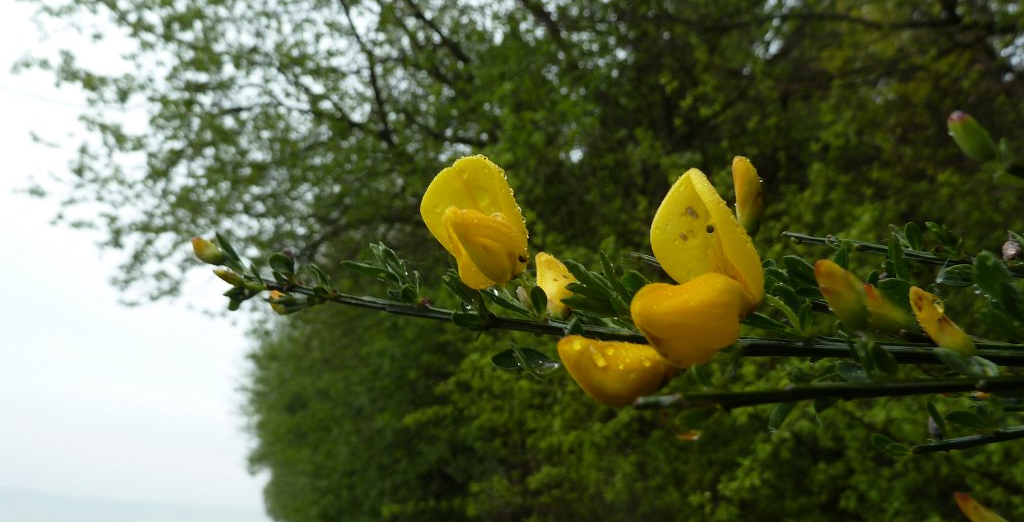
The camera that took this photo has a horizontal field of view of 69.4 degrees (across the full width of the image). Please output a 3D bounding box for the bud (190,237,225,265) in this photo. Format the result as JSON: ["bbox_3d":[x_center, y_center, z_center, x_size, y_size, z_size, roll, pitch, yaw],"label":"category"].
[{"bbox_3d":[-0.066,-0.002,0.160,0.009,0.005,0.005,37,-14,5],"label":"bud"}]

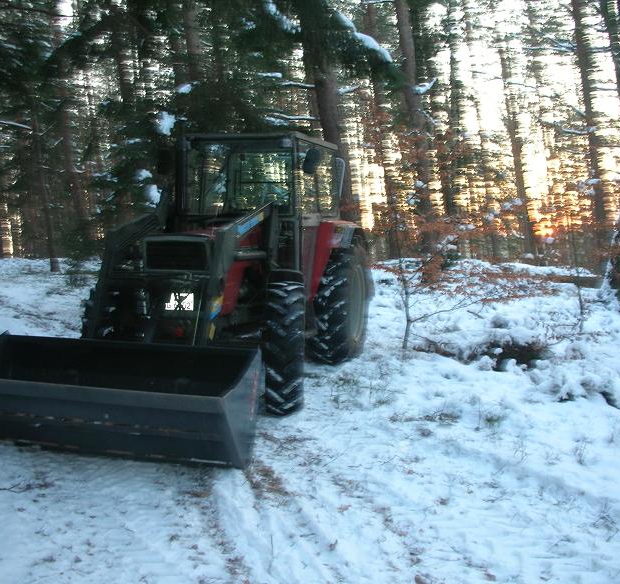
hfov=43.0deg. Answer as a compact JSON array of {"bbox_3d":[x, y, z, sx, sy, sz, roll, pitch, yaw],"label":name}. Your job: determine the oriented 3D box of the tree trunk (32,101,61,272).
[{"bbox_3d":[-6.386,-2.499,19.000,0.200,4.100,0.200,-7,3,-18],"label":"tree trunk"}]

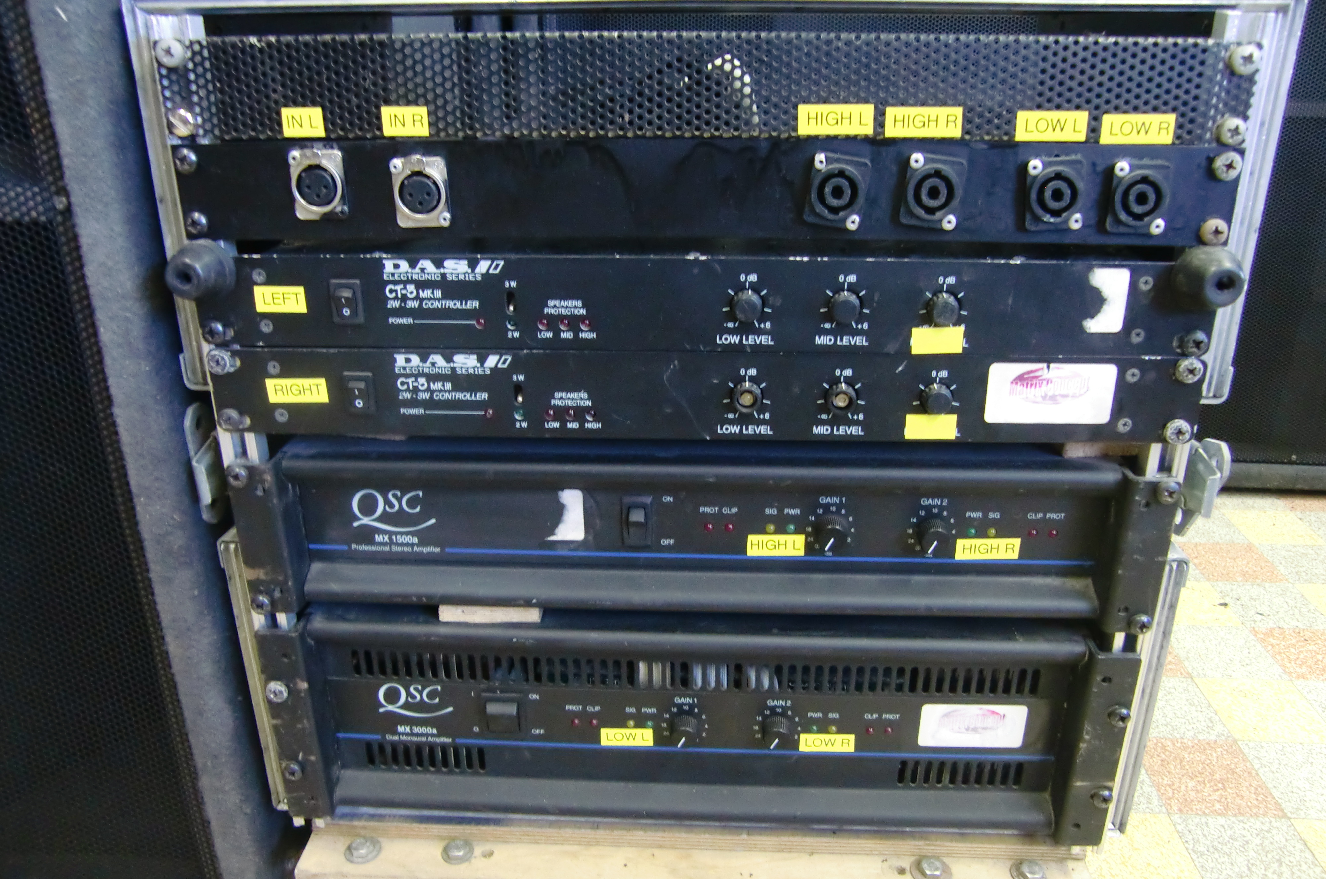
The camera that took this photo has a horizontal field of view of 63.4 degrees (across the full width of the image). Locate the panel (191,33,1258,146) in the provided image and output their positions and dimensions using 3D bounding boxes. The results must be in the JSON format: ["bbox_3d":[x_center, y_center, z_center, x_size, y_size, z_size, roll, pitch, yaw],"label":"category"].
[{"bbox_3d":[0.015,-0.155,0.477,0.483,0.044,0.013,1,23,2],"label":"panel"}]

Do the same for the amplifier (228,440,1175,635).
[{"bbox_3d":[0.026,-0.028,0.759,0.483,0.088,0.440,1,23,2],"label":"amplifier"}]

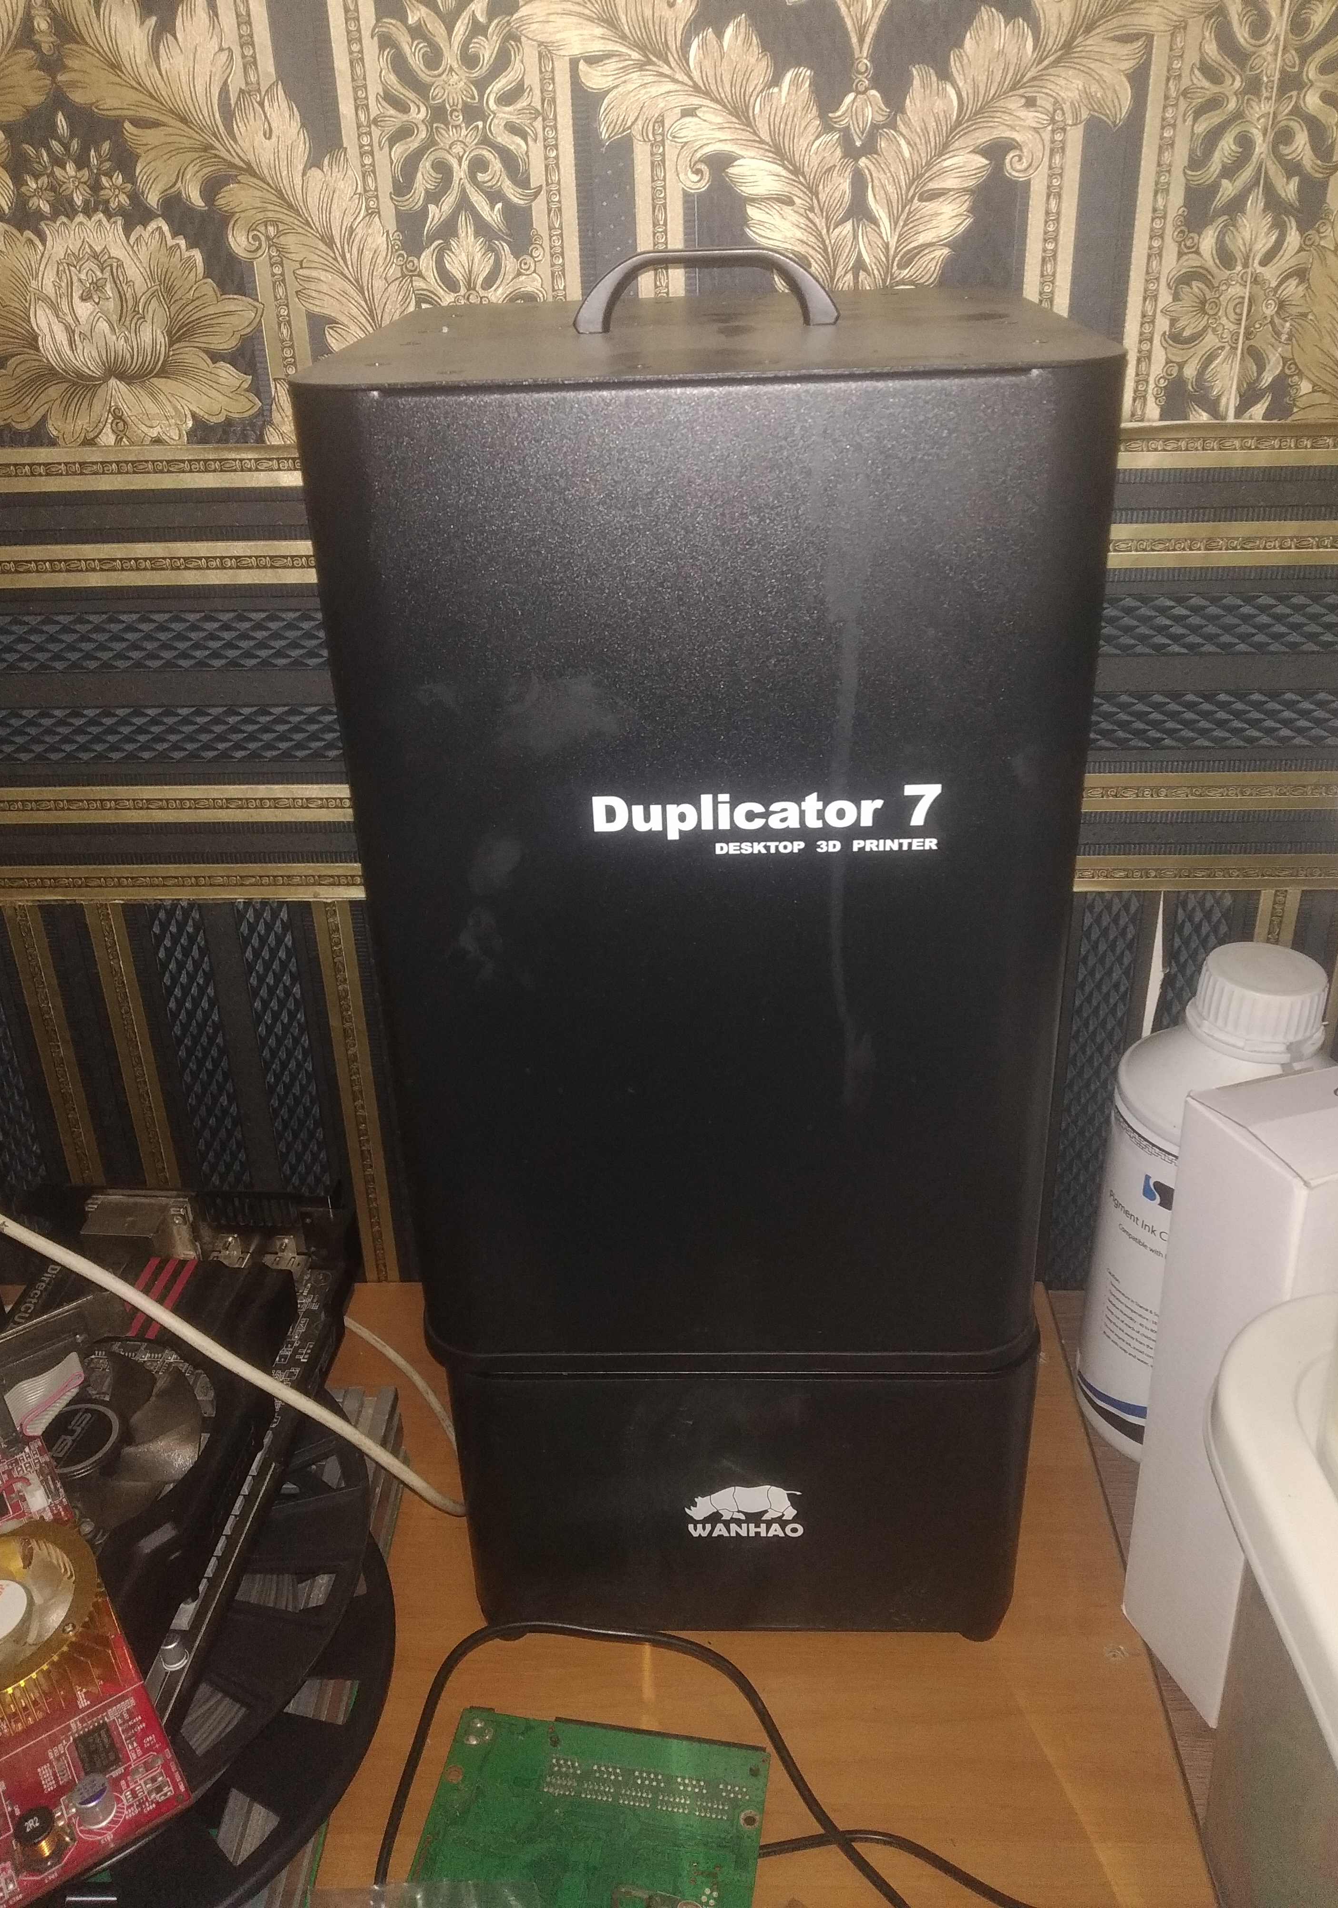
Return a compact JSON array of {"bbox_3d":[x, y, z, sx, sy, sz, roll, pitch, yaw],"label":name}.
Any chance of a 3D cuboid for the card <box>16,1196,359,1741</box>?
[{"bbox_3d":[-0.187,0.153,0.451,0.116,0.041,0.220,0,26,4],"label":"card"}]

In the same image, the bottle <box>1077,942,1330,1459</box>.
[{"bbox_3d":[0.221,0.099,0.572,0.091,0.211,0.091,11,29,22],"label":"bottle"}]

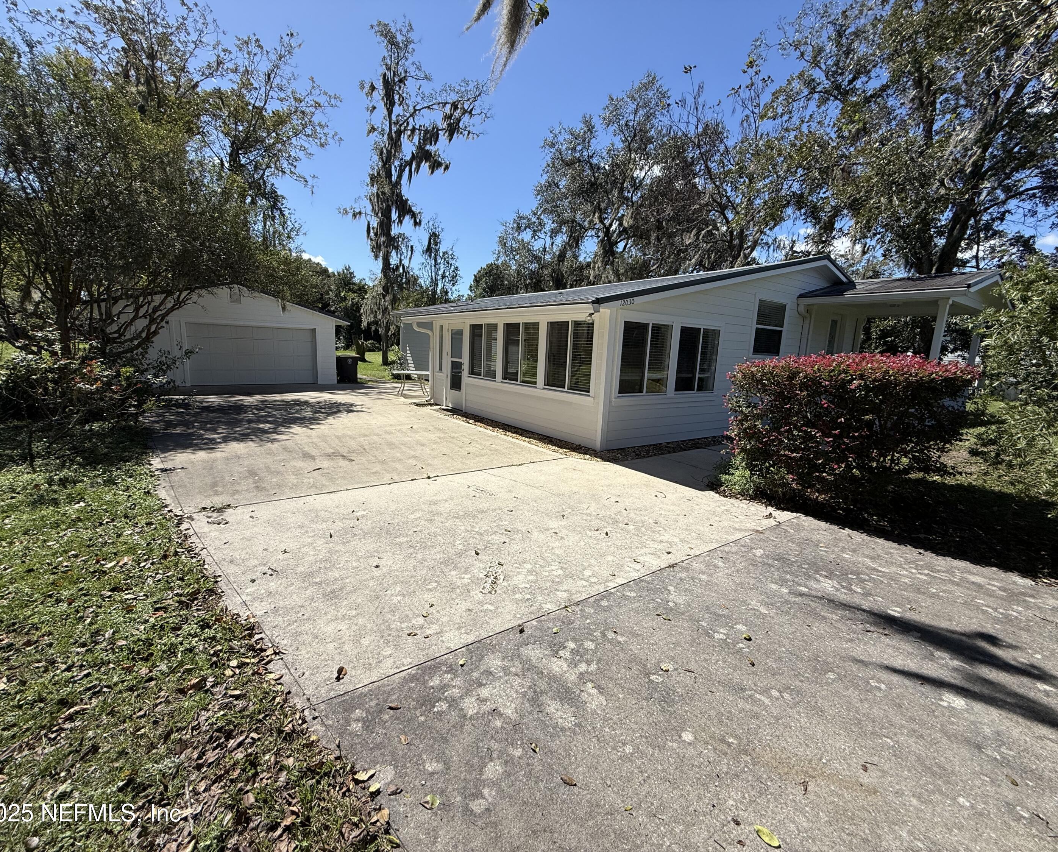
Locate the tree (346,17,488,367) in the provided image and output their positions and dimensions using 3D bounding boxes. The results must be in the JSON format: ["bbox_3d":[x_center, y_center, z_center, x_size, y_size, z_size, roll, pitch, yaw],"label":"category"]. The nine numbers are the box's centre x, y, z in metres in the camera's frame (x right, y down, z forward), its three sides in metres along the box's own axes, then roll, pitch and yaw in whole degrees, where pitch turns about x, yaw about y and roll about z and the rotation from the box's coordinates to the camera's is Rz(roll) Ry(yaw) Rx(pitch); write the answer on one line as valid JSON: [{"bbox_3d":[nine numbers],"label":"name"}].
[{"bbox_3d":[-8.276,-16.216,33.589,10.900,23.300,9.000,-4,12,-35],"label":"tree"}]

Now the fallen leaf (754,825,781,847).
[{"bbox_3d":[0.821,1.413,1.586,0.043,0.014,0.085,-4,12,-35],"label":"fallen leaf"}]

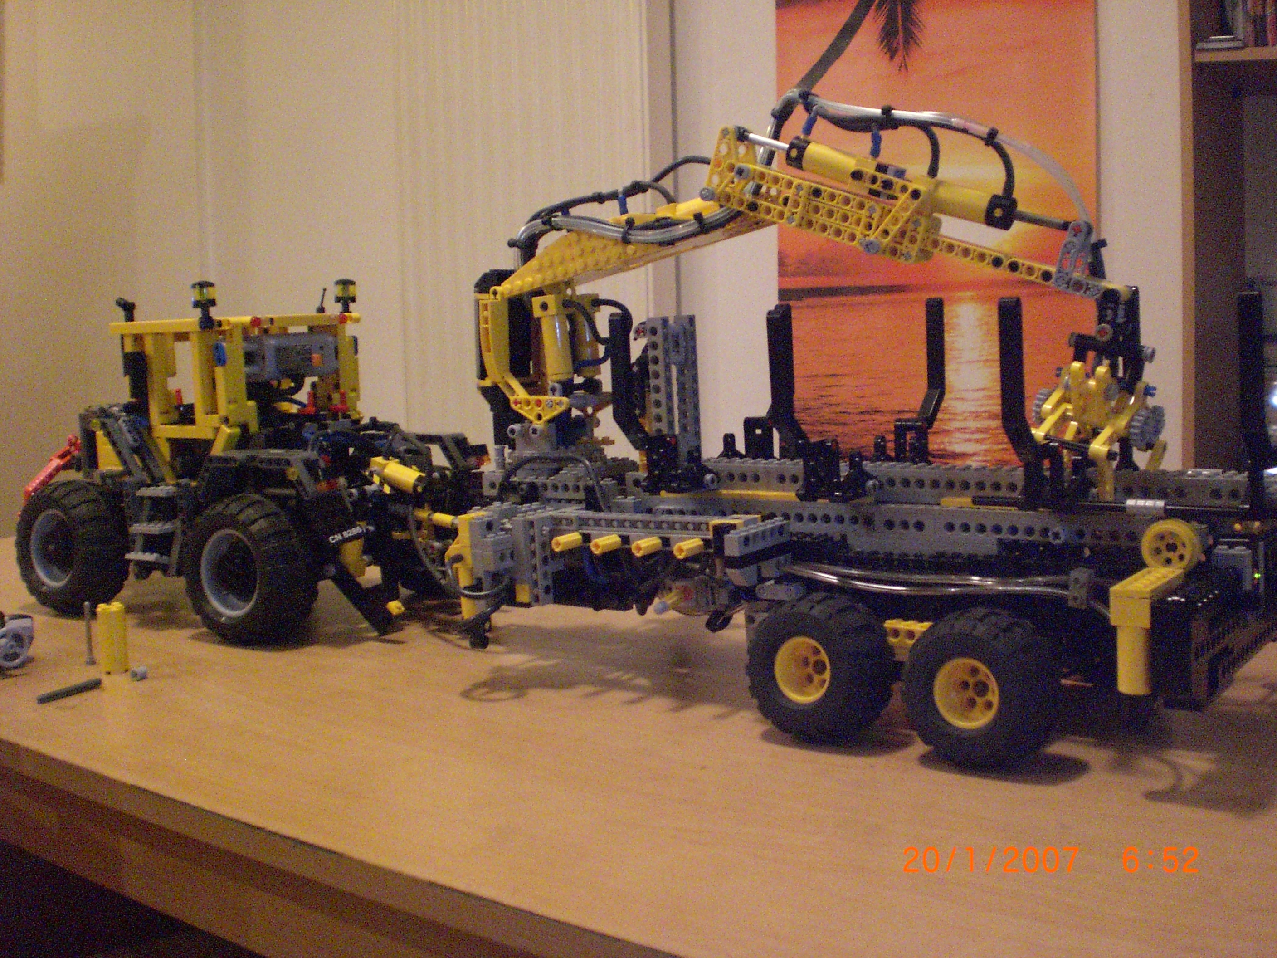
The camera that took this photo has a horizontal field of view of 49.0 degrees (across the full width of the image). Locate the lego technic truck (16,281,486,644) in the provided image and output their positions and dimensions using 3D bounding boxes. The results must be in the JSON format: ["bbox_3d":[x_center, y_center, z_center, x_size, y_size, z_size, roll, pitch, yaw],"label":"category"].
[{"bbox_3d":[-0.319,-0.028,1.055,0.467,0.236,0.209,3,9,36],"label":"lego technic truck"}]

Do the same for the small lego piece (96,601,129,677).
[{"bbox_3d":[-0.320,0.097,0.854,0.016,0.040,0.016,3,8,34],"label":"small lego piece"}]

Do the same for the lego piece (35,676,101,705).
[{"bbox_3d":[-0.327,0.121,0.804,0.005,0.005,0.040,3,8,34],"label":"lego piece"}]

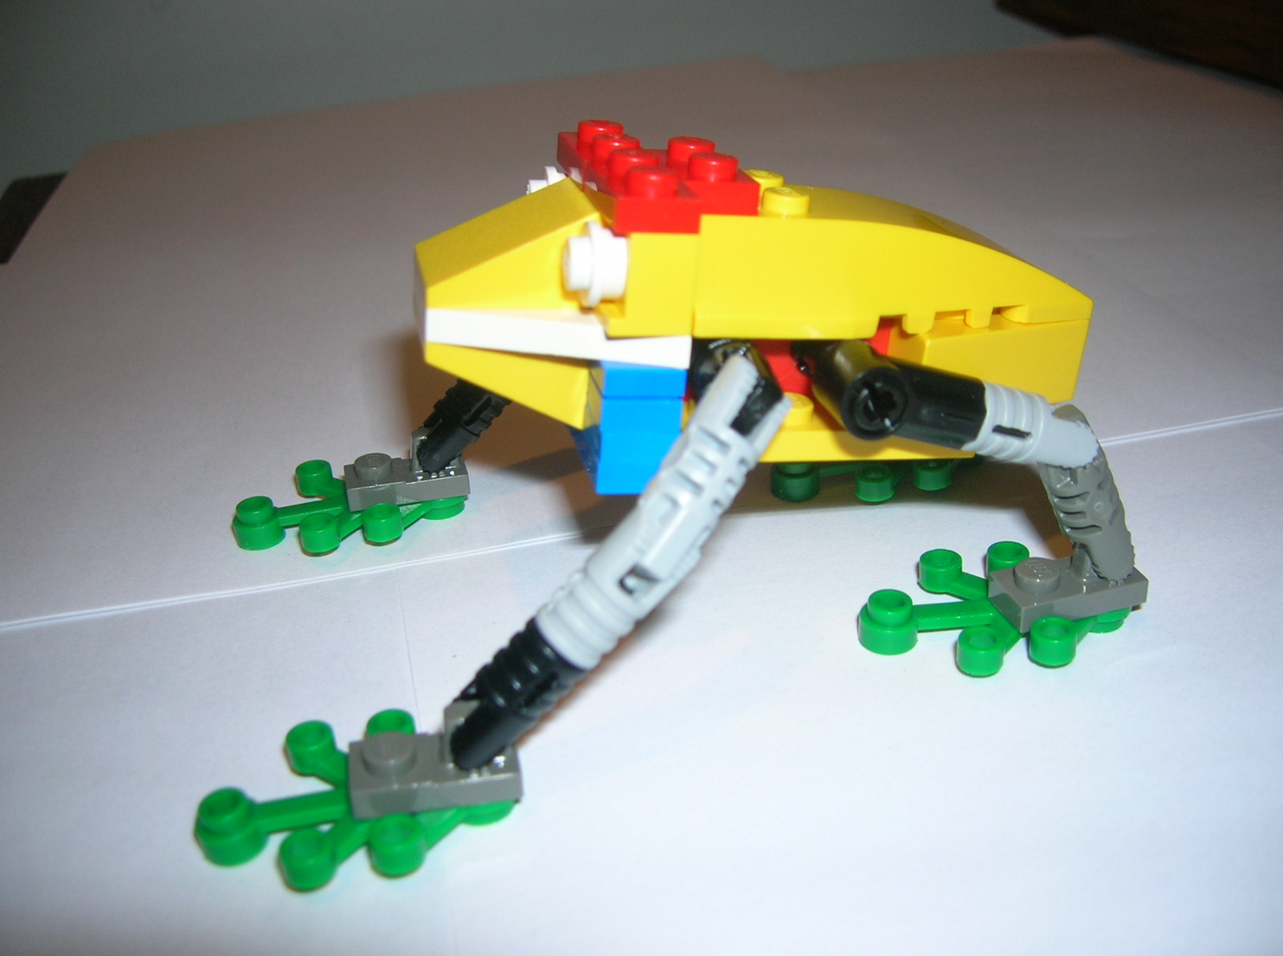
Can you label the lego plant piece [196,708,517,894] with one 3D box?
[{"bbox_3d":[-0.028,0.031,0.123,0.032,0.005,0.021,-8,30,-9],"label":"lego plant piece"}]

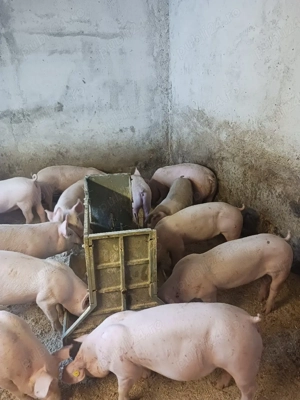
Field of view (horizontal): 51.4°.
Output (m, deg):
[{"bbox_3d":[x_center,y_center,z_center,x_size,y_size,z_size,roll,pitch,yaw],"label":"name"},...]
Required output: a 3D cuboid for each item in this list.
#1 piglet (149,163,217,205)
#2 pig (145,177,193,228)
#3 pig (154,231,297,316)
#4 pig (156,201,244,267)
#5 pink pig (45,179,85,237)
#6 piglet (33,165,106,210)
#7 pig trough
[{"bbox_3d":[0.416,-0.193,4.192,0.970,0.540,0.300,4,22,14],"label":"piglet"},{"bbox_3d":[0.212,0.077,3.598,0.250,0.470,0.880,14,26,34],"label":"pig"},{"bbox_3d":[0.541,0.541,2.247,0.980,0.560,0.300,-6,21,-11],"label":"pig"},{"bbox_3d":[0.446,0.316,2.867,1.000,0.540,0.300,-9,22,-20],"label":"pig"},{"bbox_3d":[-0.778,0.115,3.509,0.280,0.500,0.980,2,21,8],"label":"pink pig"},{"bbox_3d":[-1.024,-0.177,4.283,1.020,0.500,0.280,1,21,6],"label":"piglet"},{"bbox_3d":[-0.273,0.338,2.533,0.840,0.765,1.247,-5,21,-9],"label":"pig trough"}]

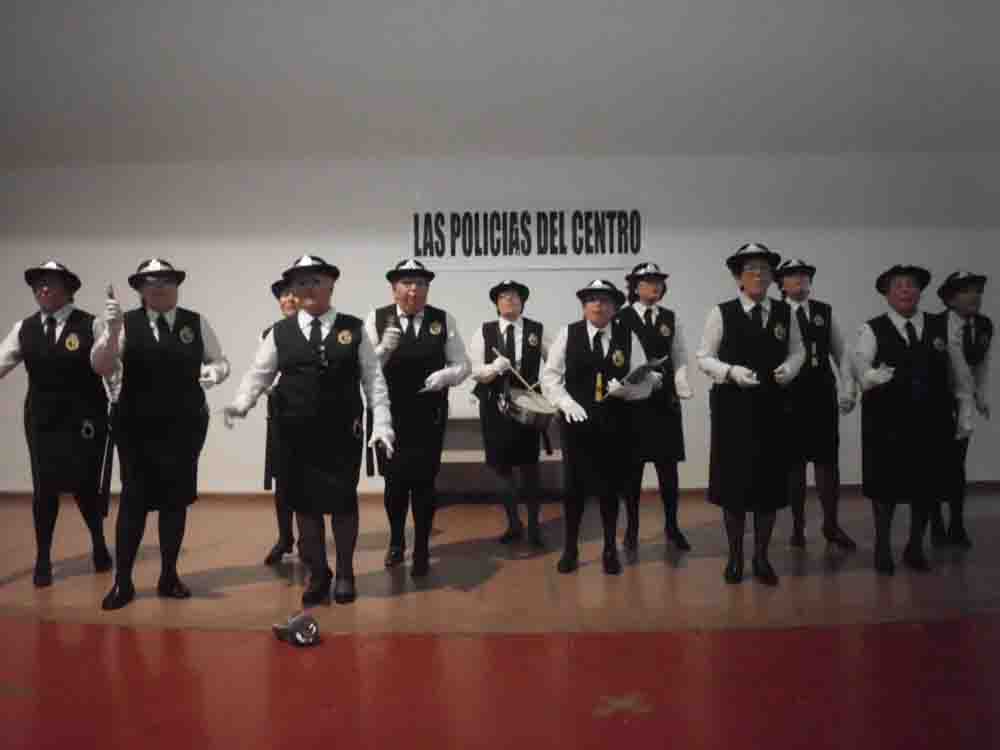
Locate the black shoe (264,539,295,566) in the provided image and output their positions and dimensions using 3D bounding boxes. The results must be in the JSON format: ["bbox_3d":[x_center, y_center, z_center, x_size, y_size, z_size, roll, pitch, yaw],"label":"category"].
[{"bbox_3d":[-1.252,0.999,4.270,0.090,0.090,0.240,0,2,15],"label":"black shoe"}]

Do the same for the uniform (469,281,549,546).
[{"bbox_3d":[0.058,0.219,4.602,0.500,1.603,0.450,-1,2,0],"label":"uniform"}]

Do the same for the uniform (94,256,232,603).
[{"bbox_3d":[-1.619,0.258,3.570,0.610,1.626,0.460,-1,2,-15],"label":"uniform"}]

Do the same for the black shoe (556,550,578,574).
[{"bbox_3d":[0.367,1.009,4.068,0.090,0.085,0.235,0,4,10],"label":"black shoe"}]

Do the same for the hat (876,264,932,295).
[{"bbox_3d":[2.112,-0.498,3.940,0.260,0.125,0.280,-8,-10,22],"label":"hat"}]

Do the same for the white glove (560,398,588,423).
[{"bbox_3d":[0.374,0.178,3.780,0.100,0.055,0.160,-26,48,-17],"label":"white glove"}]

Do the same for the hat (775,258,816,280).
[{"bbox_3d":[1.720,-0.611,4.373,0.260,0.125,0.280,-3,1,18],"label":"hat"}]

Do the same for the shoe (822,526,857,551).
[{"bbox_3d":[2.016,0.972,4.466,0.085,0.095,0.235,-1,4,-16],"label":"shoe"}]

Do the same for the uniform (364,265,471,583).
[{"bbox_3d":[-0.433,0.230,4.062,0.520,1.650,0.420,-1,4,-4],"label":"uniform"}]

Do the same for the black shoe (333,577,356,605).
[{"bbox_3d":[-0.756,1.040,3.659,0.090,0.085,0.240,-1,4,-8],"label":"black shoe"}]

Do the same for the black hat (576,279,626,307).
[{"bbox_3d":[0.537,-0.437,3.975,0.255,0.130,0.280,5,1,18],"label":"black hat"}]

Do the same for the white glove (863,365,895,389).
[{"bbox_3d":[1.924,0.006,3.820,0.170,0.110,0.075,2,4,37],"label":"white glove"}]

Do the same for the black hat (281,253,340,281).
[{"bbox_3d":[-0.886,-0.499,3.540,0.265,0.125,0.290,0,4,-3],"label":"black hat"}]

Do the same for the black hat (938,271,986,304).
[{"bbox_3d":[2.713,-0.520,4.416,0.255,0.130,0.280,-14,-7,20],"label":"black hat"}]

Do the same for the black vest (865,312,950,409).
[{"bbox_3d":[2.178,-0.084,4.040,0.410,0.500,0.290,0,4,12],"label":"black vest"}]

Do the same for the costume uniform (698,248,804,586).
[{"bbox_3d":[1.285,0.204,3.922,0.510,1.700,0.400,0,4,10],"label":"costume uniform"}]

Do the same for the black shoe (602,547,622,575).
[{"bbox_3d":[0.604,0.990,4.055,0.090,0.090,0.240,0,2,4],"label":"black shoe"}]

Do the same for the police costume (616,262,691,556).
[{"bbox_3d":[0.890,0.185,4.365,0.440,1.671,0.420,0,2,10],"label":"police costume"}]

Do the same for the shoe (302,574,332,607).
[{"bbox_3d":[-0.880,1.042,3.634,0.095,0.085,0.240,0,4,6],"label":"shoe"}]

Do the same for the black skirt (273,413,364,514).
[{"bbox_3d":[-0.855,0.426,3.559,0.395,0.460,0.330,-1,2,-8],"label":"black skirt"}]

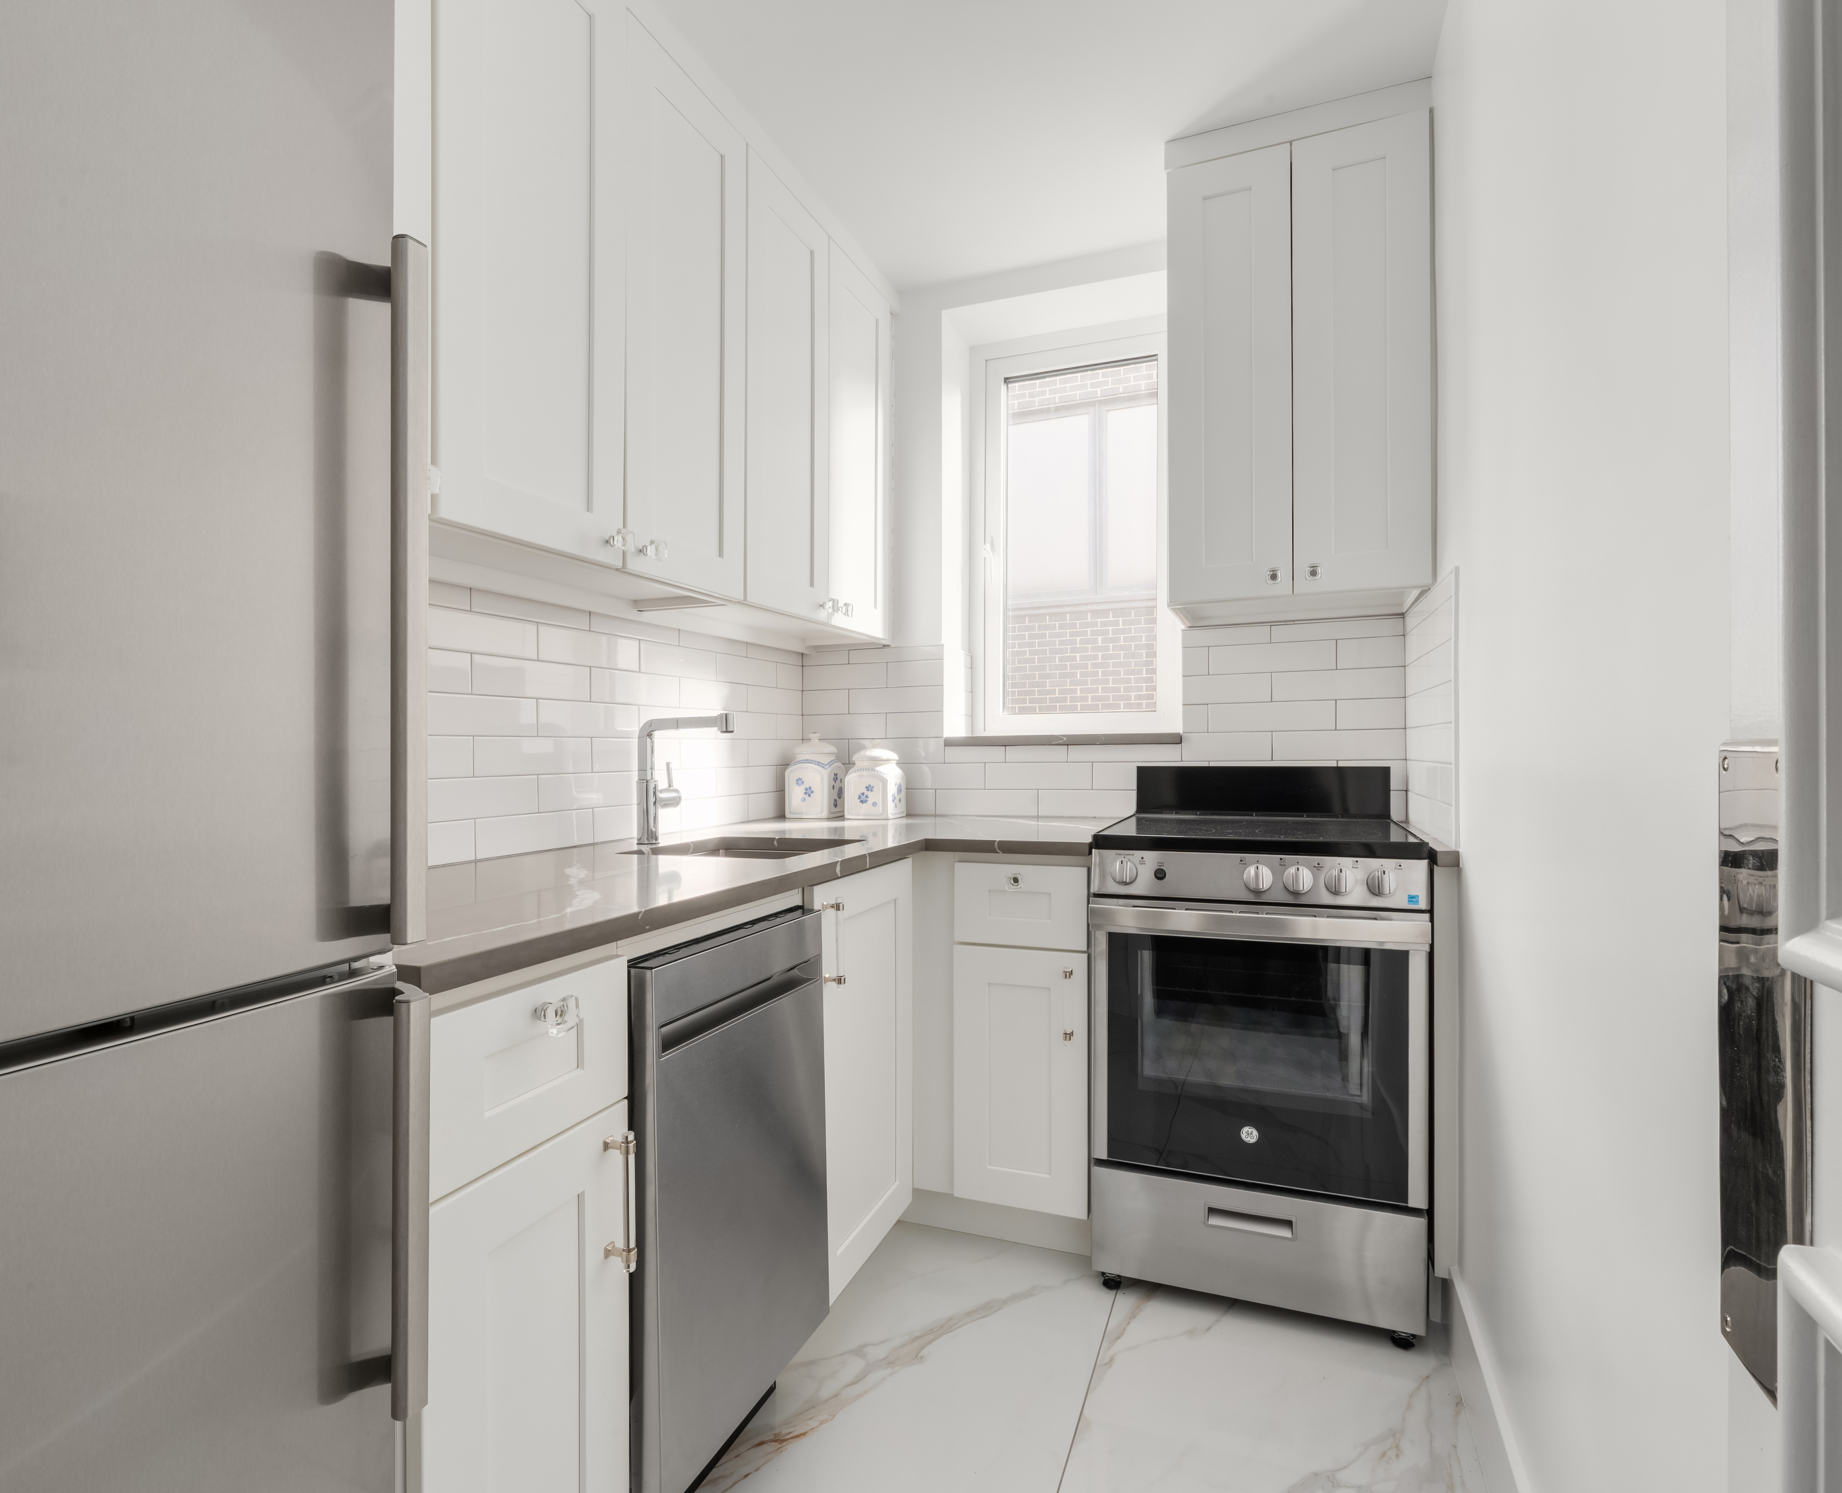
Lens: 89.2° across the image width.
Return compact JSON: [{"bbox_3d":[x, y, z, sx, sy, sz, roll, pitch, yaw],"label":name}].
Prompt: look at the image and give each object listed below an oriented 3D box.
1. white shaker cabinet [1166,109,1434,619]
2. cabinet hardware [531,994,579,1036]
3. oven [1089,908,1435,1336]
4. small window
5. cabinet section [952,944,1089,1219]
[{"bbox_3d":[0.859,-0.806,2.155,0.524,0.974,0.385,0,0,21],"label":"white shaker cabinet"},{"bbox_3d":[-0.385,0.281,0.975,0.036,0.032,0.034,0,0,21],"label":"cabinet hardware"},{"bbox_3d":[0.730,0.677,2.045,0.606,0.760,0.635,0,0,21],"label":"oven"},{"bbox_3d":[0.480,-0.633,2.812,0.650,1.193,0.090,0,0,21],"label":"small window"},{"bbox_3d":[0.312,0.719,2.259,0.299,0.563,0.520,0,0,22],"label":"cabinet section"}]

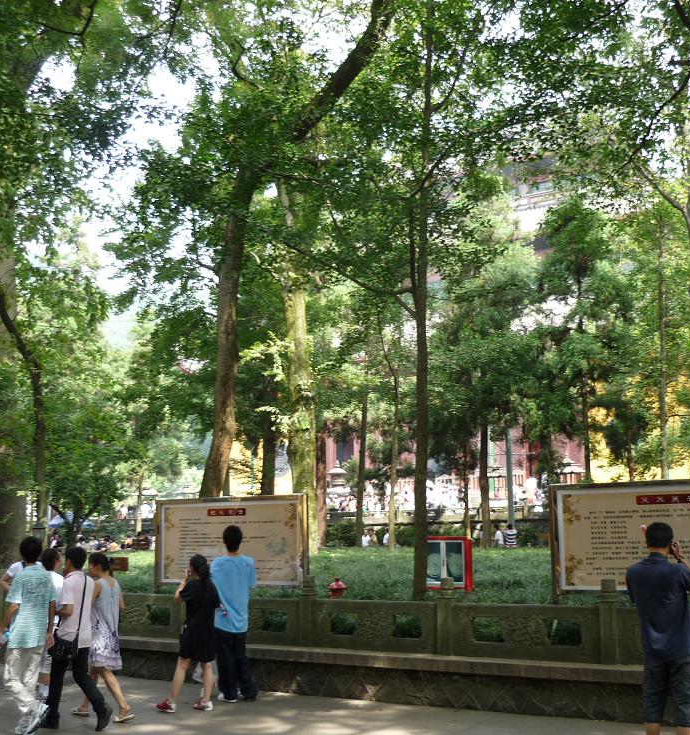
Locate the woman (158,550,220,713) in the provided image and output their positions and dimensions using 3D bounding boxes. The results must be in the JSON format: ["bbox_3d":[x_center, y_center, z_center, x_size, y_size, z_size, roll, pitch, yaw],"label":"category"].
[{"bbox_3d":[-1.554,2.640,9.390,0.450,1.481,0.480,9,-14,-40],"label":"woman"}]

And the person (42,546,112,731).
[{"bbox_3d":[-2.521,2.559,8.862,0.620,1.650,0.460,-8,-13,36],"label":"person"}]

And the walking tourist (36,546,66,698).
[{"bbox_3d":[-3.238,2.888,10.458,0.460,1.620,0.480,7,-13,-34],"label":"walking tourist"}]

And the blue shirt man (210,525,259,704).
[{"bbox_3d":[-1.161,2.583,9.940,0.500,1.790,0.360,0,-11,0],"label":"blue shirt man"}]

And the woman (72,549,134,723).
[{"bbox_3d":[-2.277,2.539,8.935,0.520,1.519,0.420,-10,-14,42],"label":"woman"}]

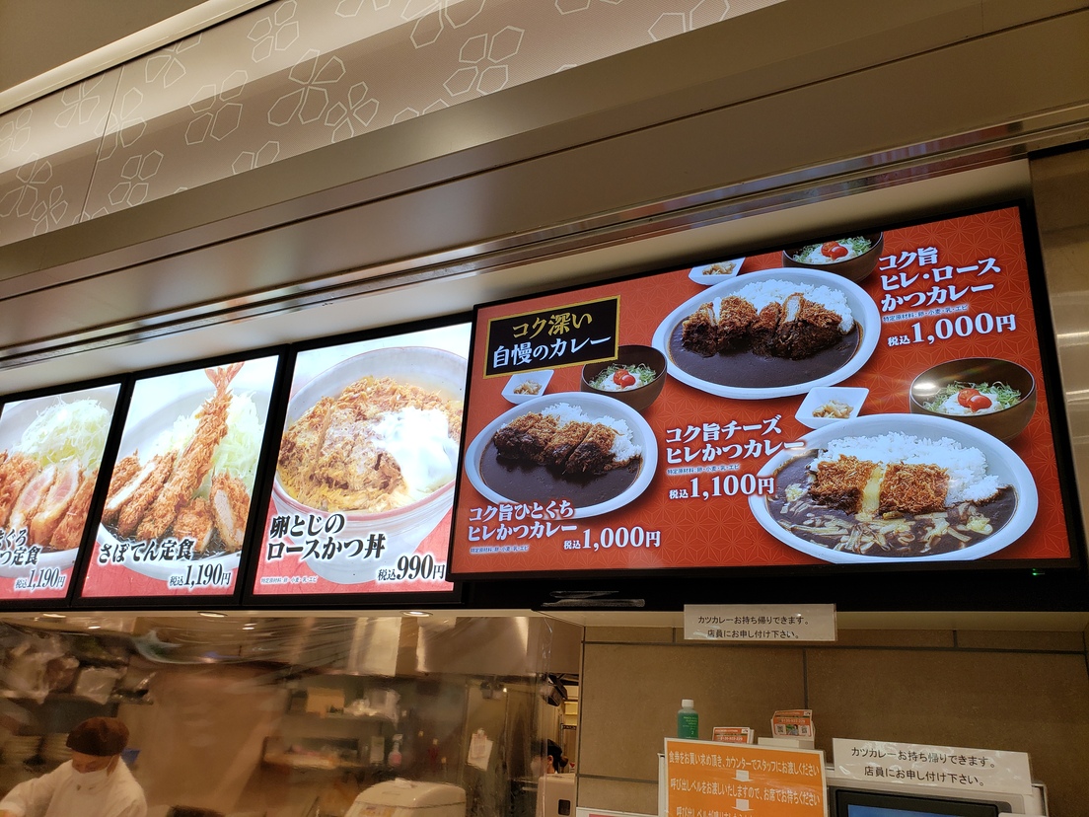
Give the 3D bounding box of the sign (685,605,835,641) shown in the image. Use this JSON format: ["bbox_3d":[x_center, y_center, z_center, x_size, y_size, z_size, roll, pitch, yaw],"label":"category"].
[{"bbox_3d":[0.426,0.428,1.639,0.297,0.070,0.008,-6,-24,25],"label":"sign"}]

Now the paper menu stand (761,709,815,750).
[{"bbox_3d":[0.483,0.651,1.626,0.092,0.098,0.060,-16,-29,41],"label":"paper menu stand"}]

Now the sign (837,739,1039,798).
[{"bbox_3d":[0.642,0.597,1.369,0.297,0.063,0.008,-6,-24,25],"label":"sign"}]

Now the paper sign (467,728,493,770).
[{"bbox_3d":[-0.437,2.340,5.600,0.155,0.205,0.010,8,-20,16],"label":"paper sign"}]

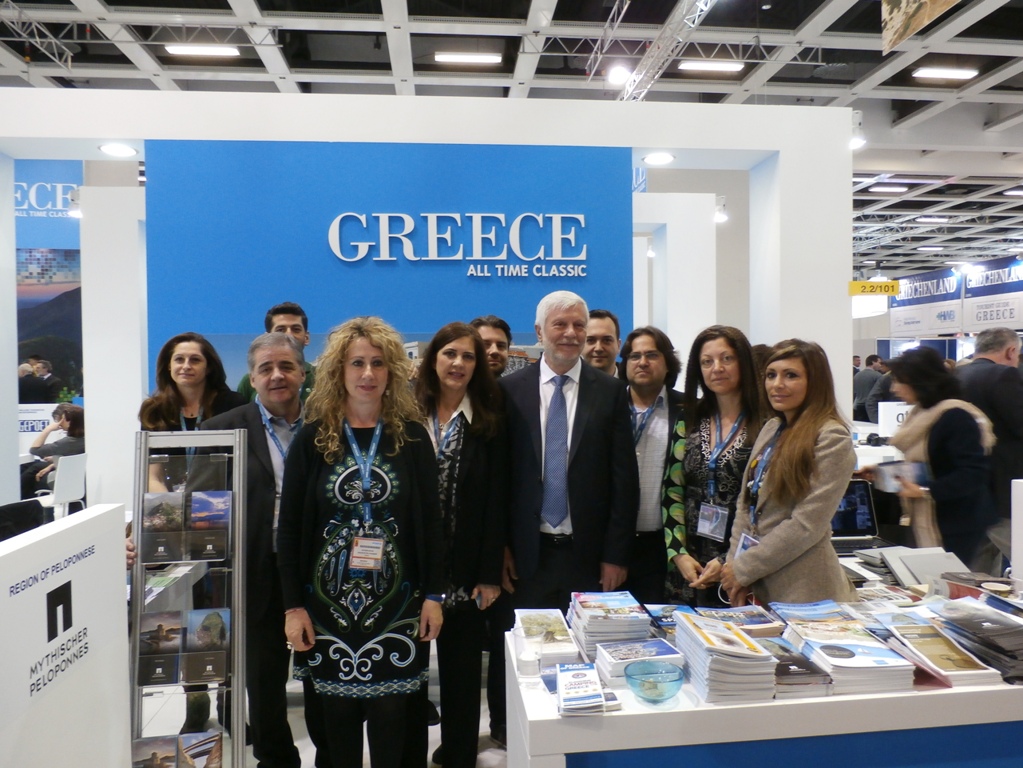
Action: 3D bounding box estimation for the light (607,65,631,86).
[{"bbox_3d":[1.708,-4.924,11.798,0.300,0.300,0.300,0,1,12],"label":"light"}]

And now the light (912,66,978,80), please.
[{"bbox_3d":[10.054,-7.193,17.122,1.480,0.090,0.360,-1,1,-6],"label":"light"}]

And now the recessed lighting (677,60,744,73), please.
[{"bbox_3d":[4.456,-7.110,16.552,1.480,0.090,0.360,-1,1,-6],"label":"recessed lighting"}]

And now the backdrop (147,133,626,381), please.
[{"bbox_3d":[-0.526,0.186,3.543,2.250,2.620,0.100,-1,1,-6],"label":"backdrop"}]

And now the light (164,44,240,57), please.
[{"bbox_3d":[-6.437,-6.948,15.397,1.480,0.090,0.360,-1,1,-6],"label":"light"}]

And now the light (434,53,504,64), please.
[{"bbox_3d":[-0.927,-7.029,15.935,1.480,0.090,0.360,-1,1,-6],"label":"light"}]

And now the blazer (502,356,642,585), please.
[{"bbox_3d":[0.194,0.302,2.520,0.490,0.770,0.290,0,1,12],"label":"blazer"}]

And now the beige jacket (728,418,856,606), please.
[{"bbox_3d":[0.928,0.439,2.450,0.340,0.660,0.430,-2,2,-40],"label":"beige jacket"}]

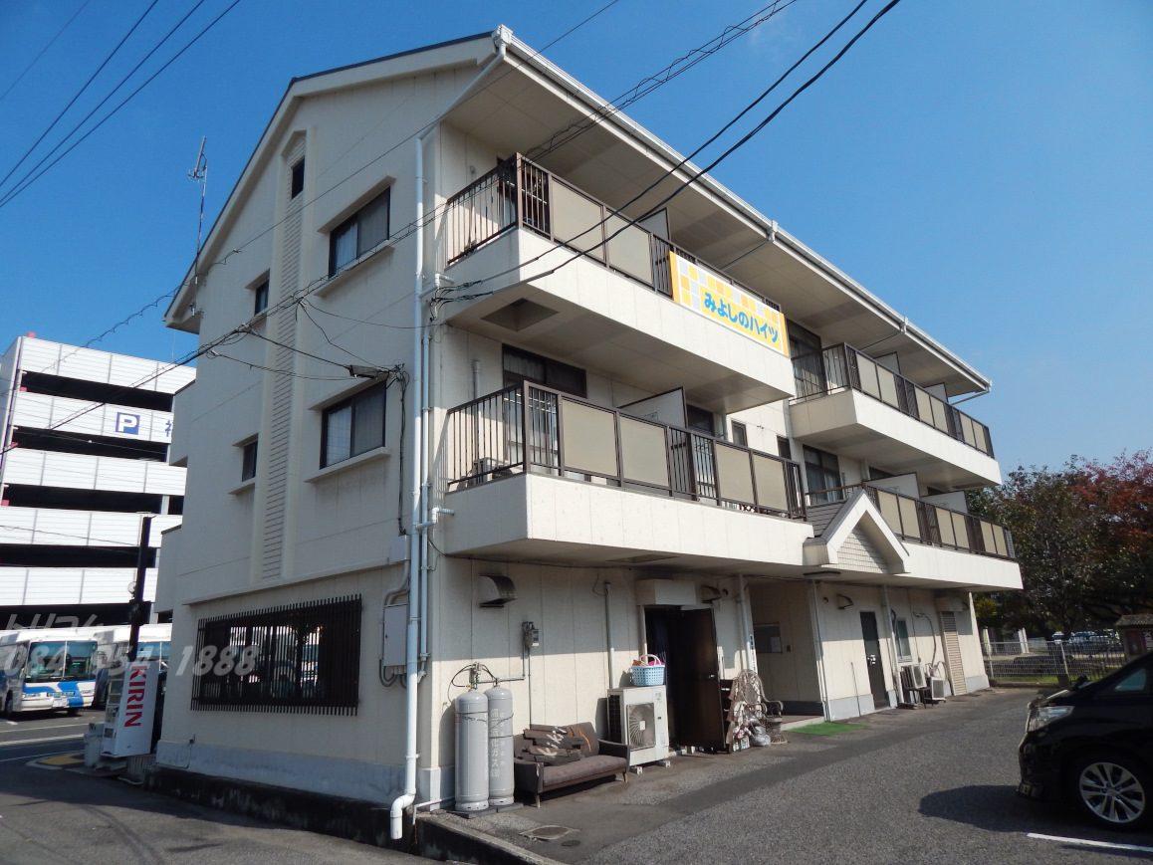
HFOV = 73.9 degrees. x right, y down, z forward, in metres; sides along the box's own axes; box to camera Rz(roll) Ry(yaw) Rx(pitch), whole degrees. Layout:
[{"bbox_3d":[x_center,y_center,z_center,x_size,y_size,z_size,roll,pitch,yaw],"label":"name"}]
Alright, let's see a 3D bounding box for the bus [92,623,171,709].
[{"bbox_3d":[-20.610,10.825,34.758,9.200,3.200,2.400,-17,-21,41],"label":"bus"}]

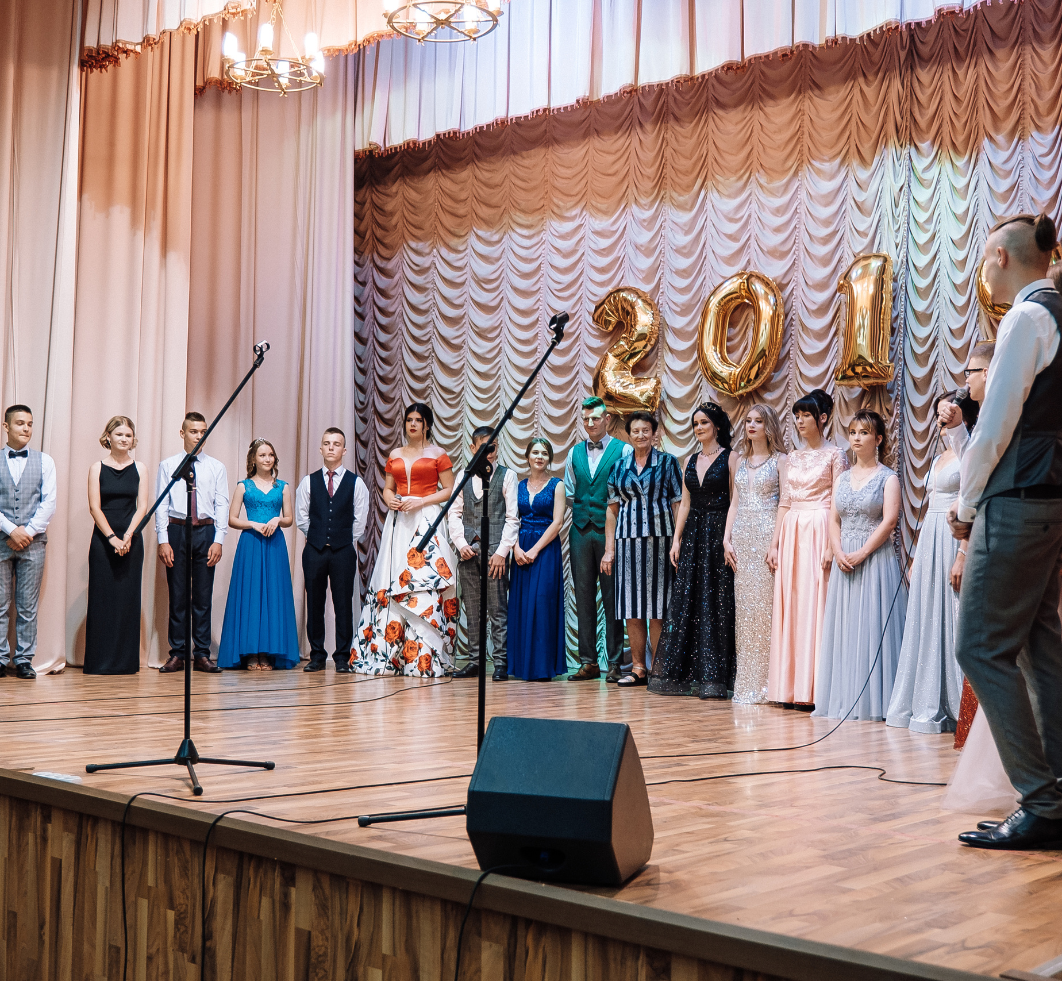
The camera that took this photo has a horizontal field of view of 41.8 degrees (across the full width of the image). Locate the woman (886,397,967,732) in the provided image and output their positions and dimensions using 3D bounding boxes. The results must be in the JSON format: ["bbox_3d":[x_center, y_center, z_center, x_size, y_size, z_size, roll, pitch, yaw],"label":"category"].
[{"bbox_3d":[2.009,0.337,6.930,0.500,1.648,0.450,-2,-3,38],"label":"woman"}]

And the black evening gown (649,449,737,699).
[{"bbox_3d":[0.996,0.479,8.330,0.530,1.451,0.490,-2,-3,38],"label":"black evening gown"}]

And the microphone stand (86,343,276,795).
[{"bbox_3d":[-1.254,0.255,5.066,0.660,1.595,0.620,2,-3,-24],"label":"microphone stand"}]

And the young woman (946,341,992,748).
[{"bbox_3d":[1.977,0.225,6.120,0.380,1.770,0.490,2,-3,-35],"label":"young woman"}]

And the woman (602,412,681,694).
[{"bbox_3d":[0.709,0.366,8.890,0.510,1.760,0.360,0,-3,22],"label":"woman"}]

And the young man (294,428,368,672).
[{"bbox_3d":[-1.428,0.410,9.950,0.520,1.714,0.330,1,-2,-5],"label":"young man"}]

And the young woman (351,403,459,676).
[{"bbox_3d":[-0.843,0.326,9.542,0.750,1.866,0.680,0,-3,20],"label":"young woman"}]

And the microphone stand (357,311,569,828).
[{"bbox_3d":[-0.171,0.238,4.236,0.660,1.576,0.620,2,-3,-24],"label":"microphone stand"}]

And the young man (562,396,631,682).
[{"bbox_3d":[0.464,0.316,9.262,0.500,1.888,0.360,-1,-3,25],"label":"young man"}]

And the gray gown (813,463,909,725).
[{"bbox_3d":[1.731,0.528,7.330,0.500,1.318,0.470,-1,-3,38],"label":"gray gown"}]

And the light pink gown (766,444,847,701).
[{"bbox_3d":[1.547,0.461,7.840,0.450,1.424,0.400,-2,-3,44],"label":"light pink gown"}]

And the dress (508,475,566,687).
[{"bbox_3d":[0.034,0.588,9.280,0.400,1.338,0.380,-1,-3,24],"label":"dress"}]

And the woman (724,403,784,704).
[{"bbox_3d":[1.280,0.354,8.019,0.410,1.716,0.360,-1,-3,34],"label":"woman"}]

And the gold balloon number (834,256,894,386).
[{"bbox_3d":[2.002,-1.020,8.330,0.320,0.797,0.160,-2,-3,42],"label":"gold balloon number"}]

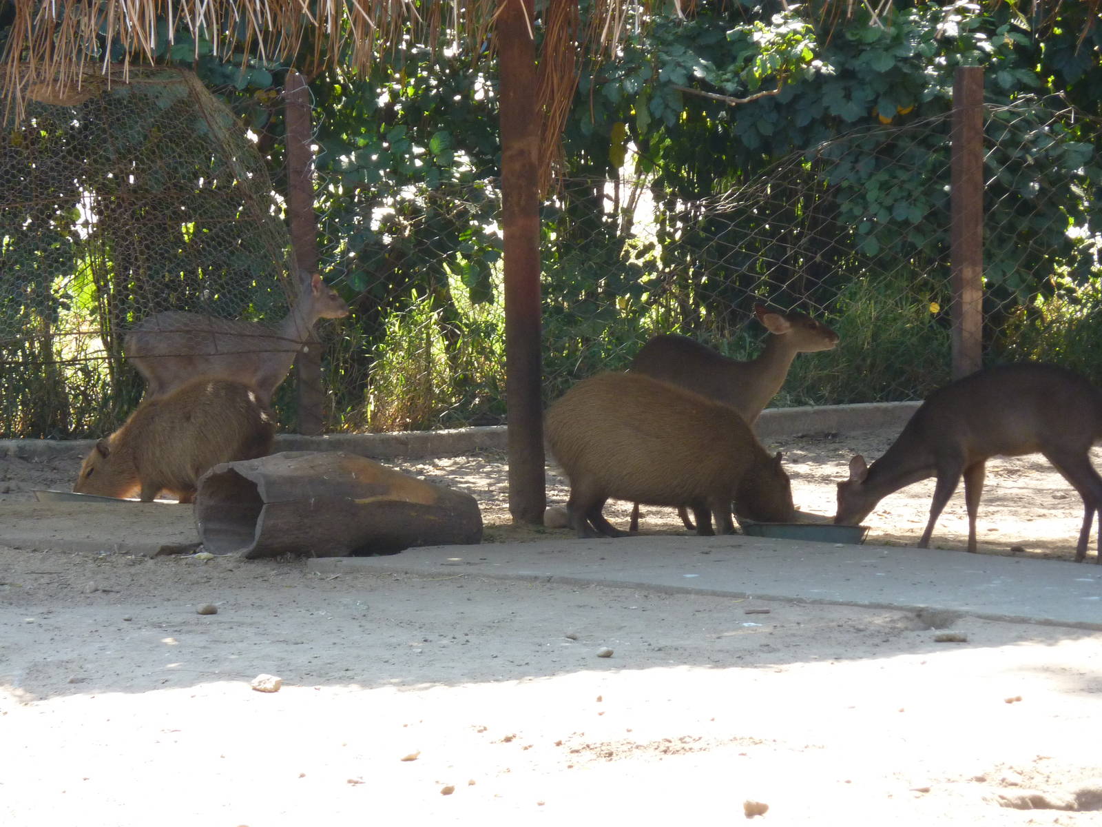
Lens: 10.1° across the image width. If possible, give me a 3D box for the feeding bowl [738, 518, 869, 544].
[{"bbox_3d":[0.831,0.385,20.600,0.430,0.085,0.430,0,3,0],"label":"feeding bowl"}]

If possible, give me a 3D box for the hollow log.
[{"bbox_3d":[-0.683,0.291,20.000,0.940,0.330,0.330,-3,4,-36],"label":"hollow log"}]

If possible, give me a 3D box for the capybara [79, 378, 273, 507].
[{"bbox_3d":[-1.325,0.105,22.100,0.770,0.490,0.310,1,4,20],"label":"capybara"}]

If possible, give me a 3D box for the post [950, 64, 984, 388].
[{"bbox_3d":[1.761,-0.752,26.400,0.106,1.440,0.106,-2,4,-28],"label":"post"}]

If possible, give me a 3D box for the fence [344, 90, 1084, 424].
[{"bbox_3d":[0.777,-0.661,25.800,4.000,1.340,0.080,-3,4,-33],"label":"fence"}]

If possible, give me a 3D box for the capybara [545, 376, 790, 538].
[{"bbox_3d":[0.395,0.138,20.650,0.820,0.540,0.330,-1,3,-10],"label":"capybara"}]

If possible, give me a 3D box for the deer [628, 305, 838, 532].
[{"bbox_3d":[0.613,0.016,21.000,0.760,0.760,0.220,-2,4,-22],"label":"deer"}]

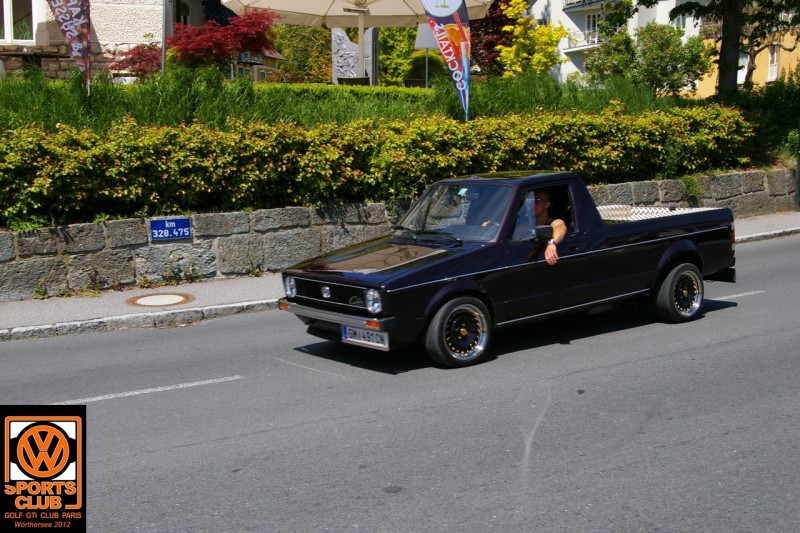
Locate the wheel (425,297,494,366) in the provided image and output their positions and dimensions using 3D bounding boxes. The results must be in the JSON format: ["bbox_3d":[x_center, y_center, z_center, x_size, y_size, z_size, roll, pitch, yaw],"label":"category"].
[{"bbox_3d":[0.442,0.485,6.960,0.540,0.540,0.190,-7,8,-36],"label":"wheel"}]

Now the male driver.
[{"bbox_3d":[1.117,-0.153,7.703,0.820,0.950,0.640,-7,8,-36],"label":"male driver"}]

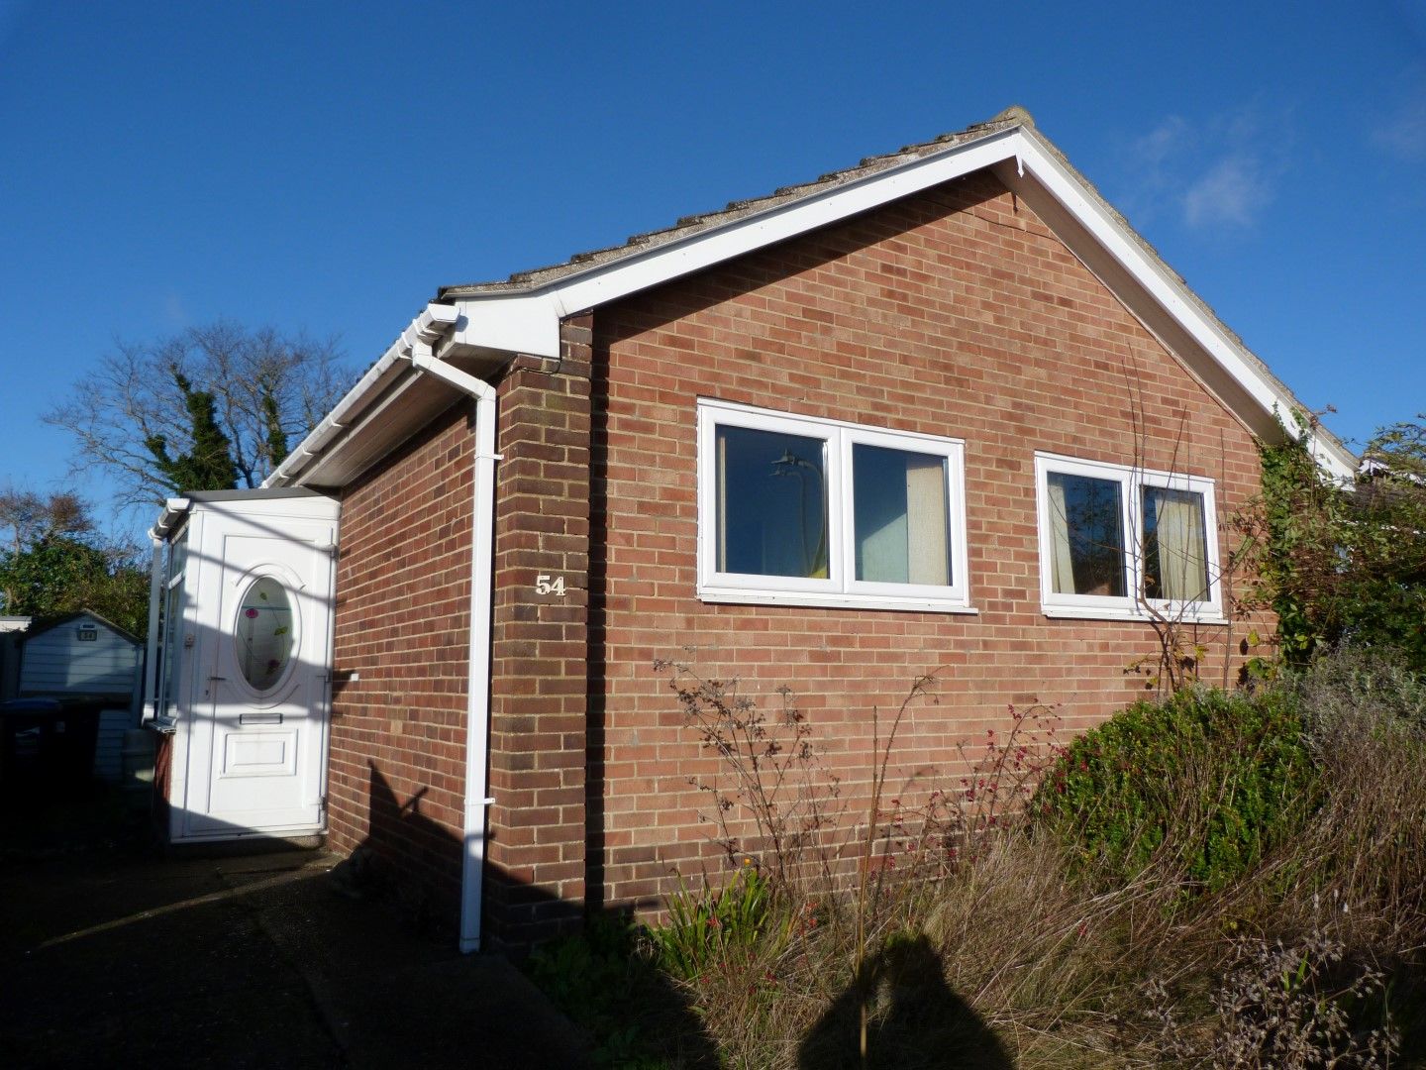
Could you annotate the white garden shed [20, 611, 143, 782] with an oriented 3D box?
[{"bbox_3d":[-7.630,1.916,12.366,1.250,1.950,1.800,5,-10,-31],"label":"white garden shed"}]

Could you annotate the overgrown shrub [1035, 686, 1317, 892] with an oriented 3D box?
[{"bbox_3d":[2.450,1.325,5.450,1.450,1.130,1.300,5,-10,-31],"label":"overgrown shrub"}]

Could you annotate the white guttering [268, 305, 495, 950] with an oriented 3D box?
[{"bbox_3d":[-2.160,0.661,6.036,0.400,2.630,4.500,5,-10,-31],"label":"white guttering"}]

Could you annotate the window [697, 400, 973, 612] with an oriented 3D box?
[{"bbox_3d":[0.703,-0.104,5.568,1.860,1.020,0.100,5,-10,-31],"label":"window"}]

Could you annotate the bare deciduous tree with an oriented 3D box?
[{"bbox_3d":[-12.021,-0.128,24.000,6.600,9.500,6.500,5,-10,-31],"label":"bare deciduous tree"}]

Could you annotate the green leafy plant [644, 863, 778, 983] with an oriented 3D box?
[{"bbox_3d":[-0.009,1.508,4.030,0.520,0.460,0.480,5,-10,-31],"label":"green leafy plant"}]

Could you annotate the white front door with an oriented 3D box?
[{"bbox_3d":[-3.090,0.938,7.056,0.870,2.120,0.080,5,-10,-31],"label":"white front door"}]

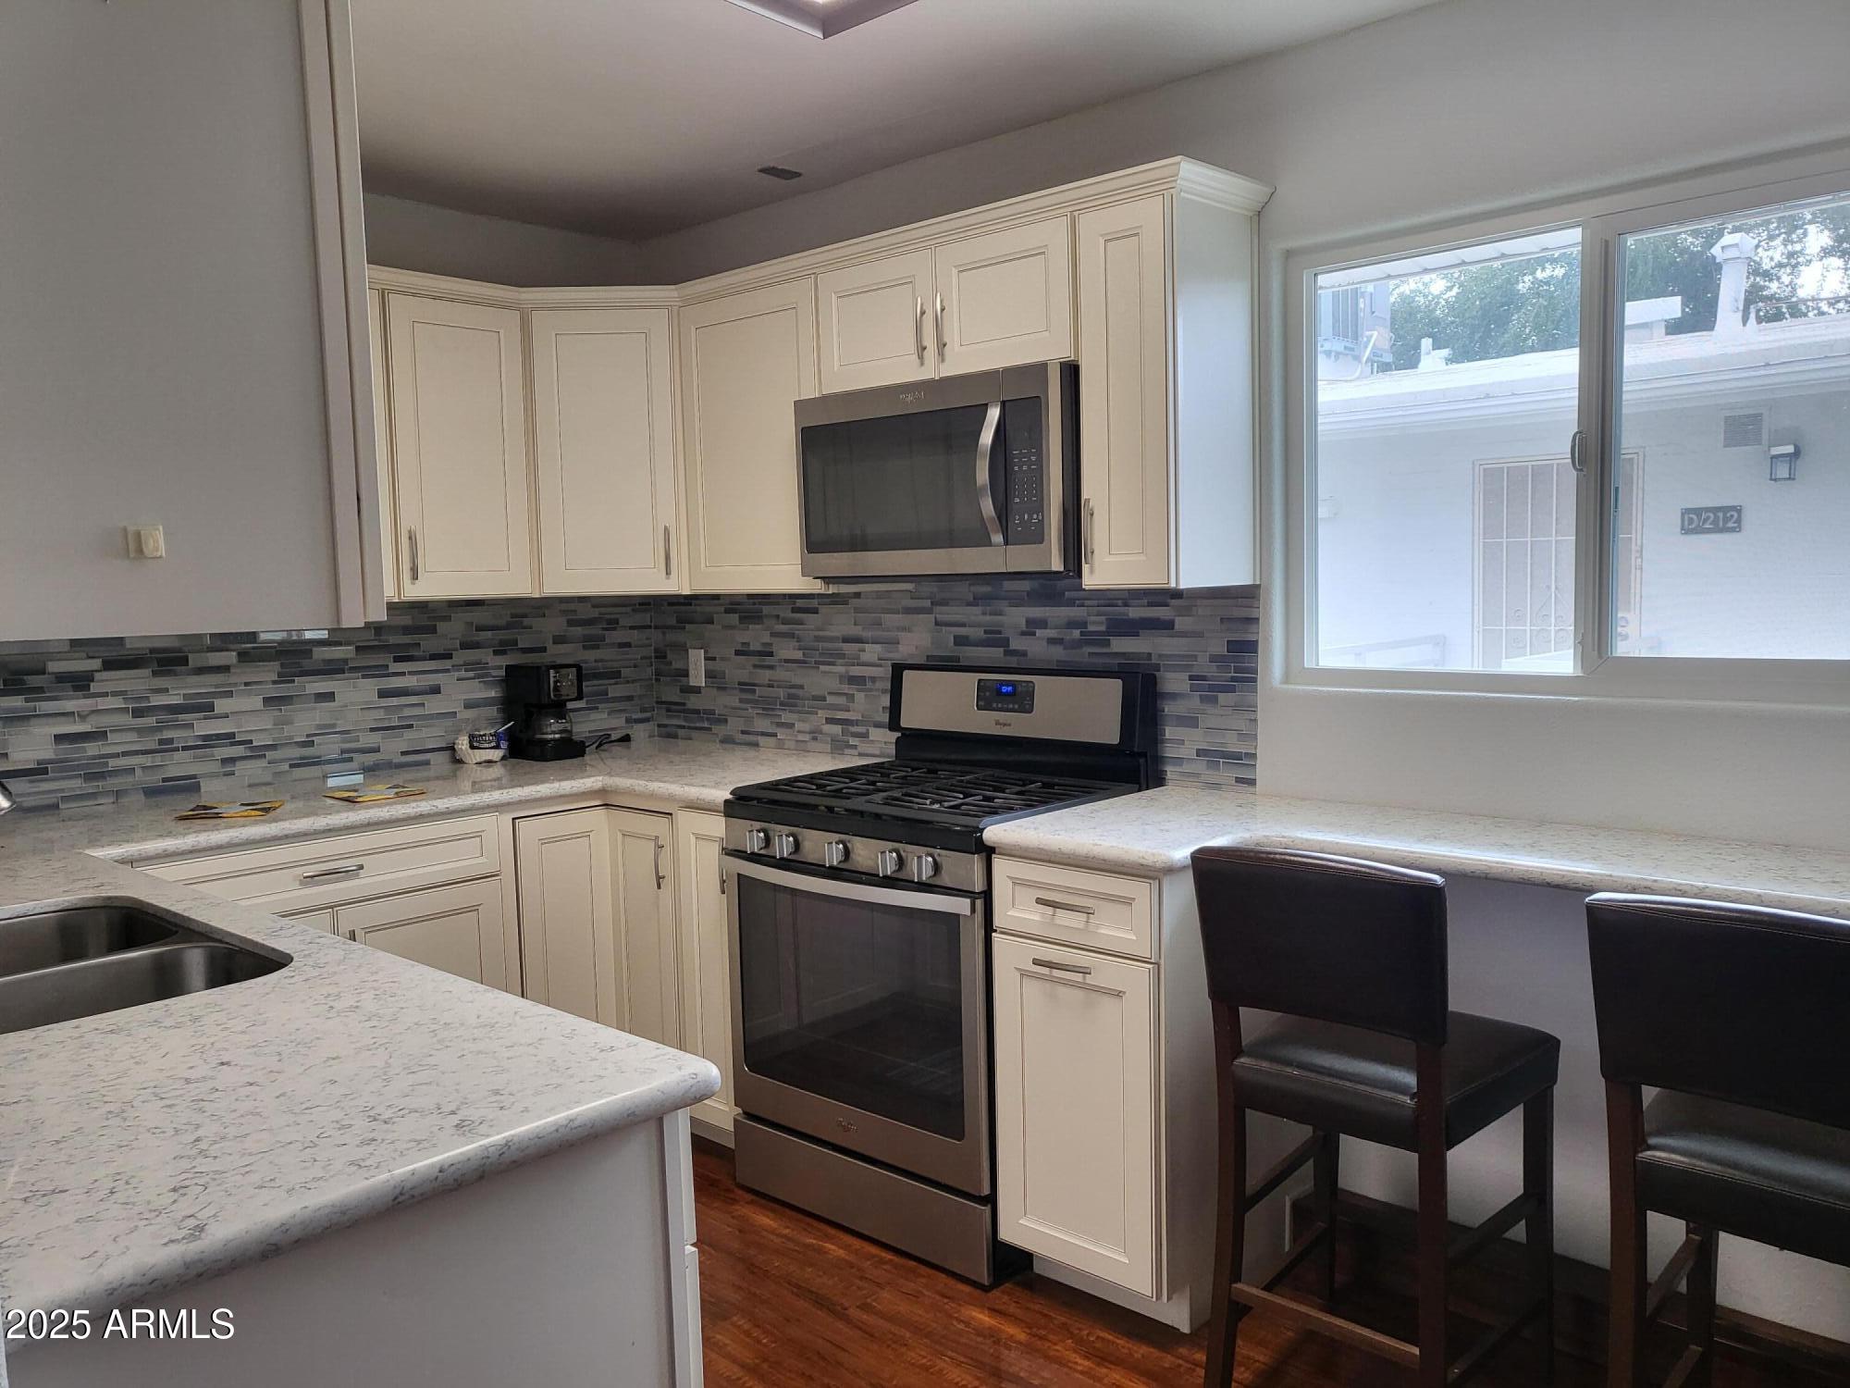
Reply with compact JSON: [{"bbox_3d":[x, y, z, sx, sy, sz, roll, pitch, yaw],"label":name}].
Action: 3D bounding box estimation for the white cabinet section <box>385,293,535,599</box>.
[{"bbox_3d":[-1.282,-0.622,3.611,0.335,0.753,0.385,3,6,42],"label":"white cabinet section"}]

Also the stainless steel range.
[{"bbox_3d":[0.027,0.548,3.138,0.757,1.185,0.667,3,6,42],"label":"stainless steel range"}]

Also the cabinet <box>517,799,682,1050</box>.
[{"bbox_3d":[-0.798,0.626,3.756,0.880,0.765,0.880,3,6,42],"label":"cabinet"}]

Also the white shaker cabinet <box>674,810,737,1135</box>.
[{"bbox_3d":[-0.307,0.637,3.494,0.202,0.765,0.615,3,6,42],"label":"white shaker cabinet"}]

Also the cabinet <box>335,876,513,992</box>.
[{"bbox_3d":[-1.339,0.738,3.362,0.608,0.620,0.431,3,6,42],"label":"cabinet"}]

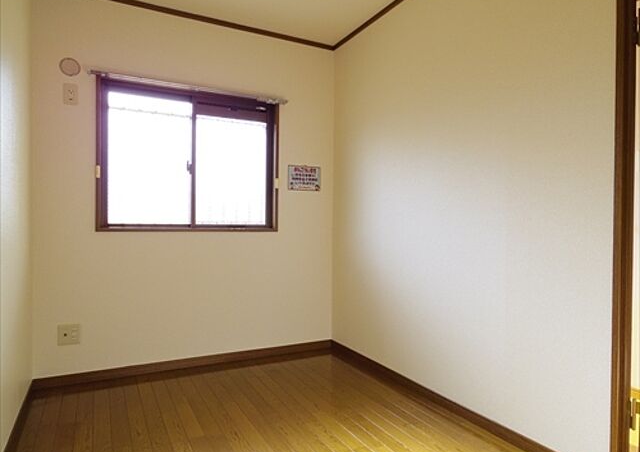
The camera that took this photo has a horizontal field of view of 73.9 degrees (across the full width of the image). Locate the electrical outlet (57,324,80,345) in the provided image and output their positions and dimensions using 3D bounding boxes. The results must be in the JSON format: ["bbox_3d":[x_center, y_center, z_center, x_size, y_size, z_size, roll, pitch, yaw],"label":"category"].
[{"bbox_3d":[-1.465,0.636,2.486,0.115,0.120,0.010,0,0,-28],"label":"electrical outlet"}]

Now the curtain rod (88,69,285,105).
[{"bbox_3d":[-0.796,-0.902,2.791,1.276,0.030,0.060,0,0,-28],"label":"curtain rod"}]

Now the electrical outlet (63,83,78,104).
[{"bbox_3d":[-1.448,-0.765,2.478,0.072,0.120,0.010,0,0,-28],"label":"electrical outlet"}]

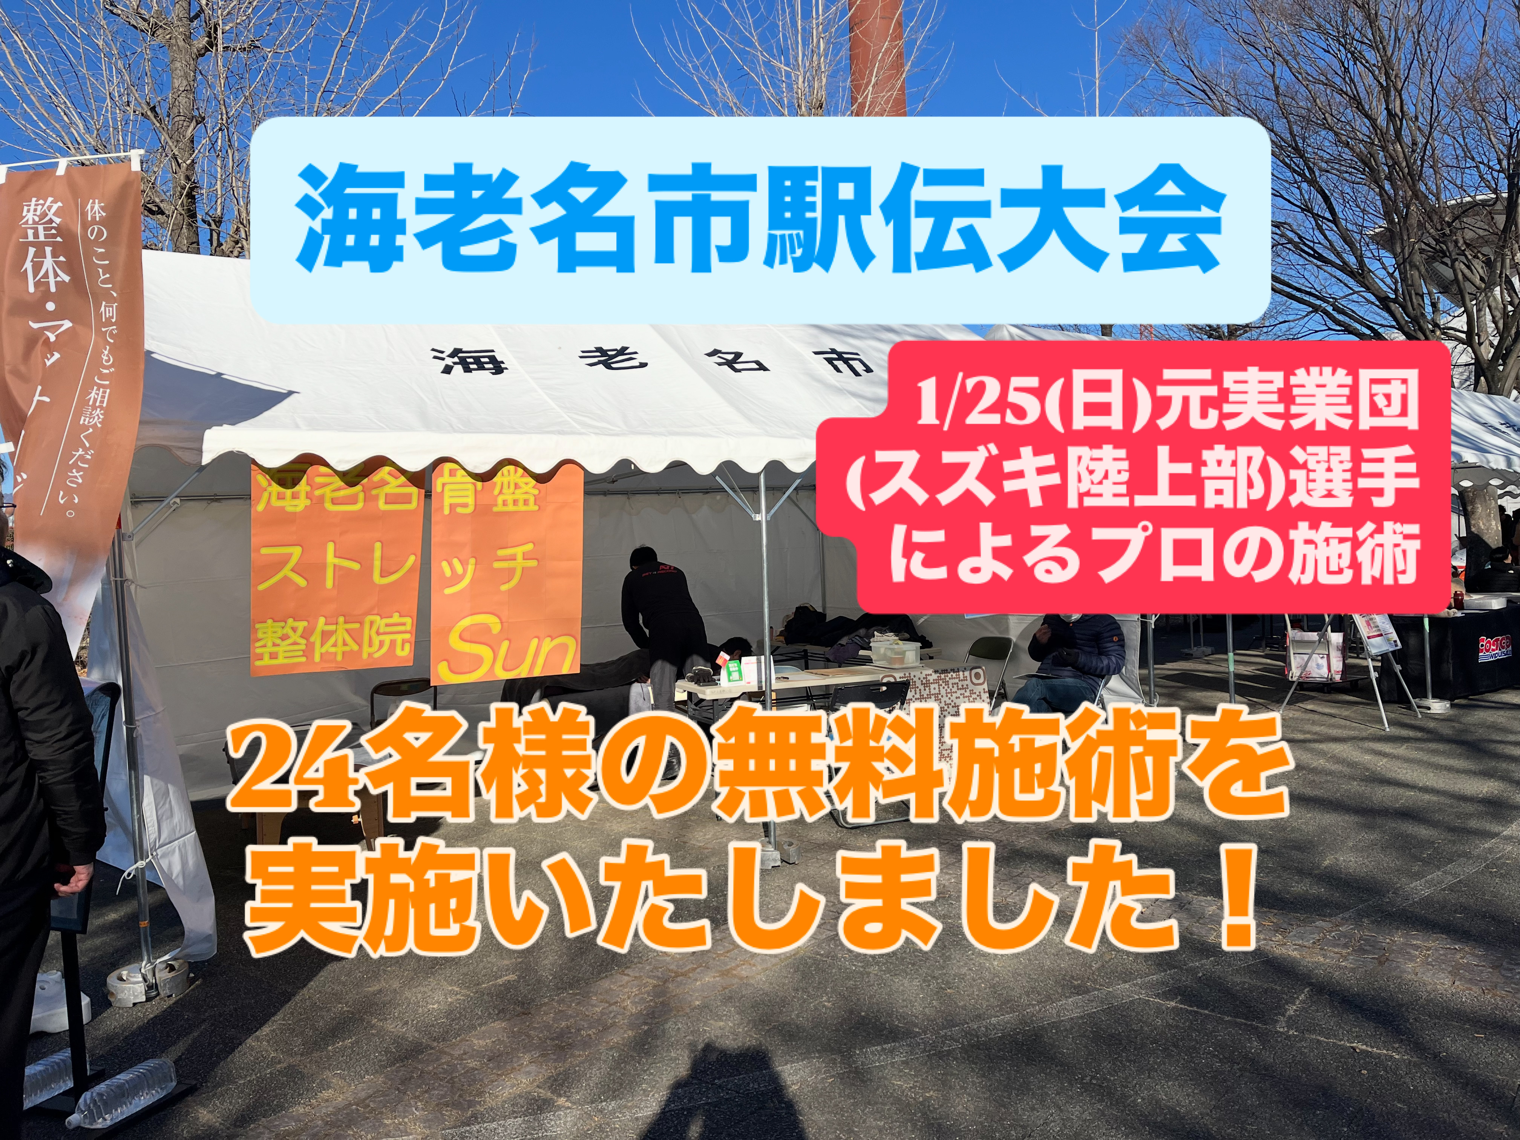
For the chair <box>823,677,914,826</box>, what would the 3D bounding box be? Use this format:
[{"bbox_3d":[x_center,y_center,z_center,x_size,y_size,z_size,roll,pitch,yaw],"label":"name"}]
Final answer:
[{"bbox_3d":[0.525,0.950,6.195,0.460,0.750,0.480,-3,3,-21],"label":"chair"}]

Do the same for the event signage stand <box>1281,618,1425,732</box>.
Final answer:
[{"bbox_3d":[4.258,0.397,8.276,0.800,1.360,0.680,1,4,44],"label":"event signage stand"}]

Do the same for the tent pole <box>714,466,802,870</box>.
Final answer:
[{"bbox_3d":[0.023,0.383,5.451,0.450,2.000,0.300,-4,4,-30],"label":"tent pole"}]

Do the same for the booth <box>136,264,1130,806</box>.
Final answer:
[{"bbox_3d":[-0.872,-0.193,6.914,5.400,3.050,3.600,-4,4,-30],"label":"booth"}]

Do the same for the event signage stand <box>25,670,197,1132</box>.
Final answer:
[{"bbox_3d":[-1.974,0.947,3.242,0.440,1.230,0.480,-1,3,26],"label":"event signage stand"}]

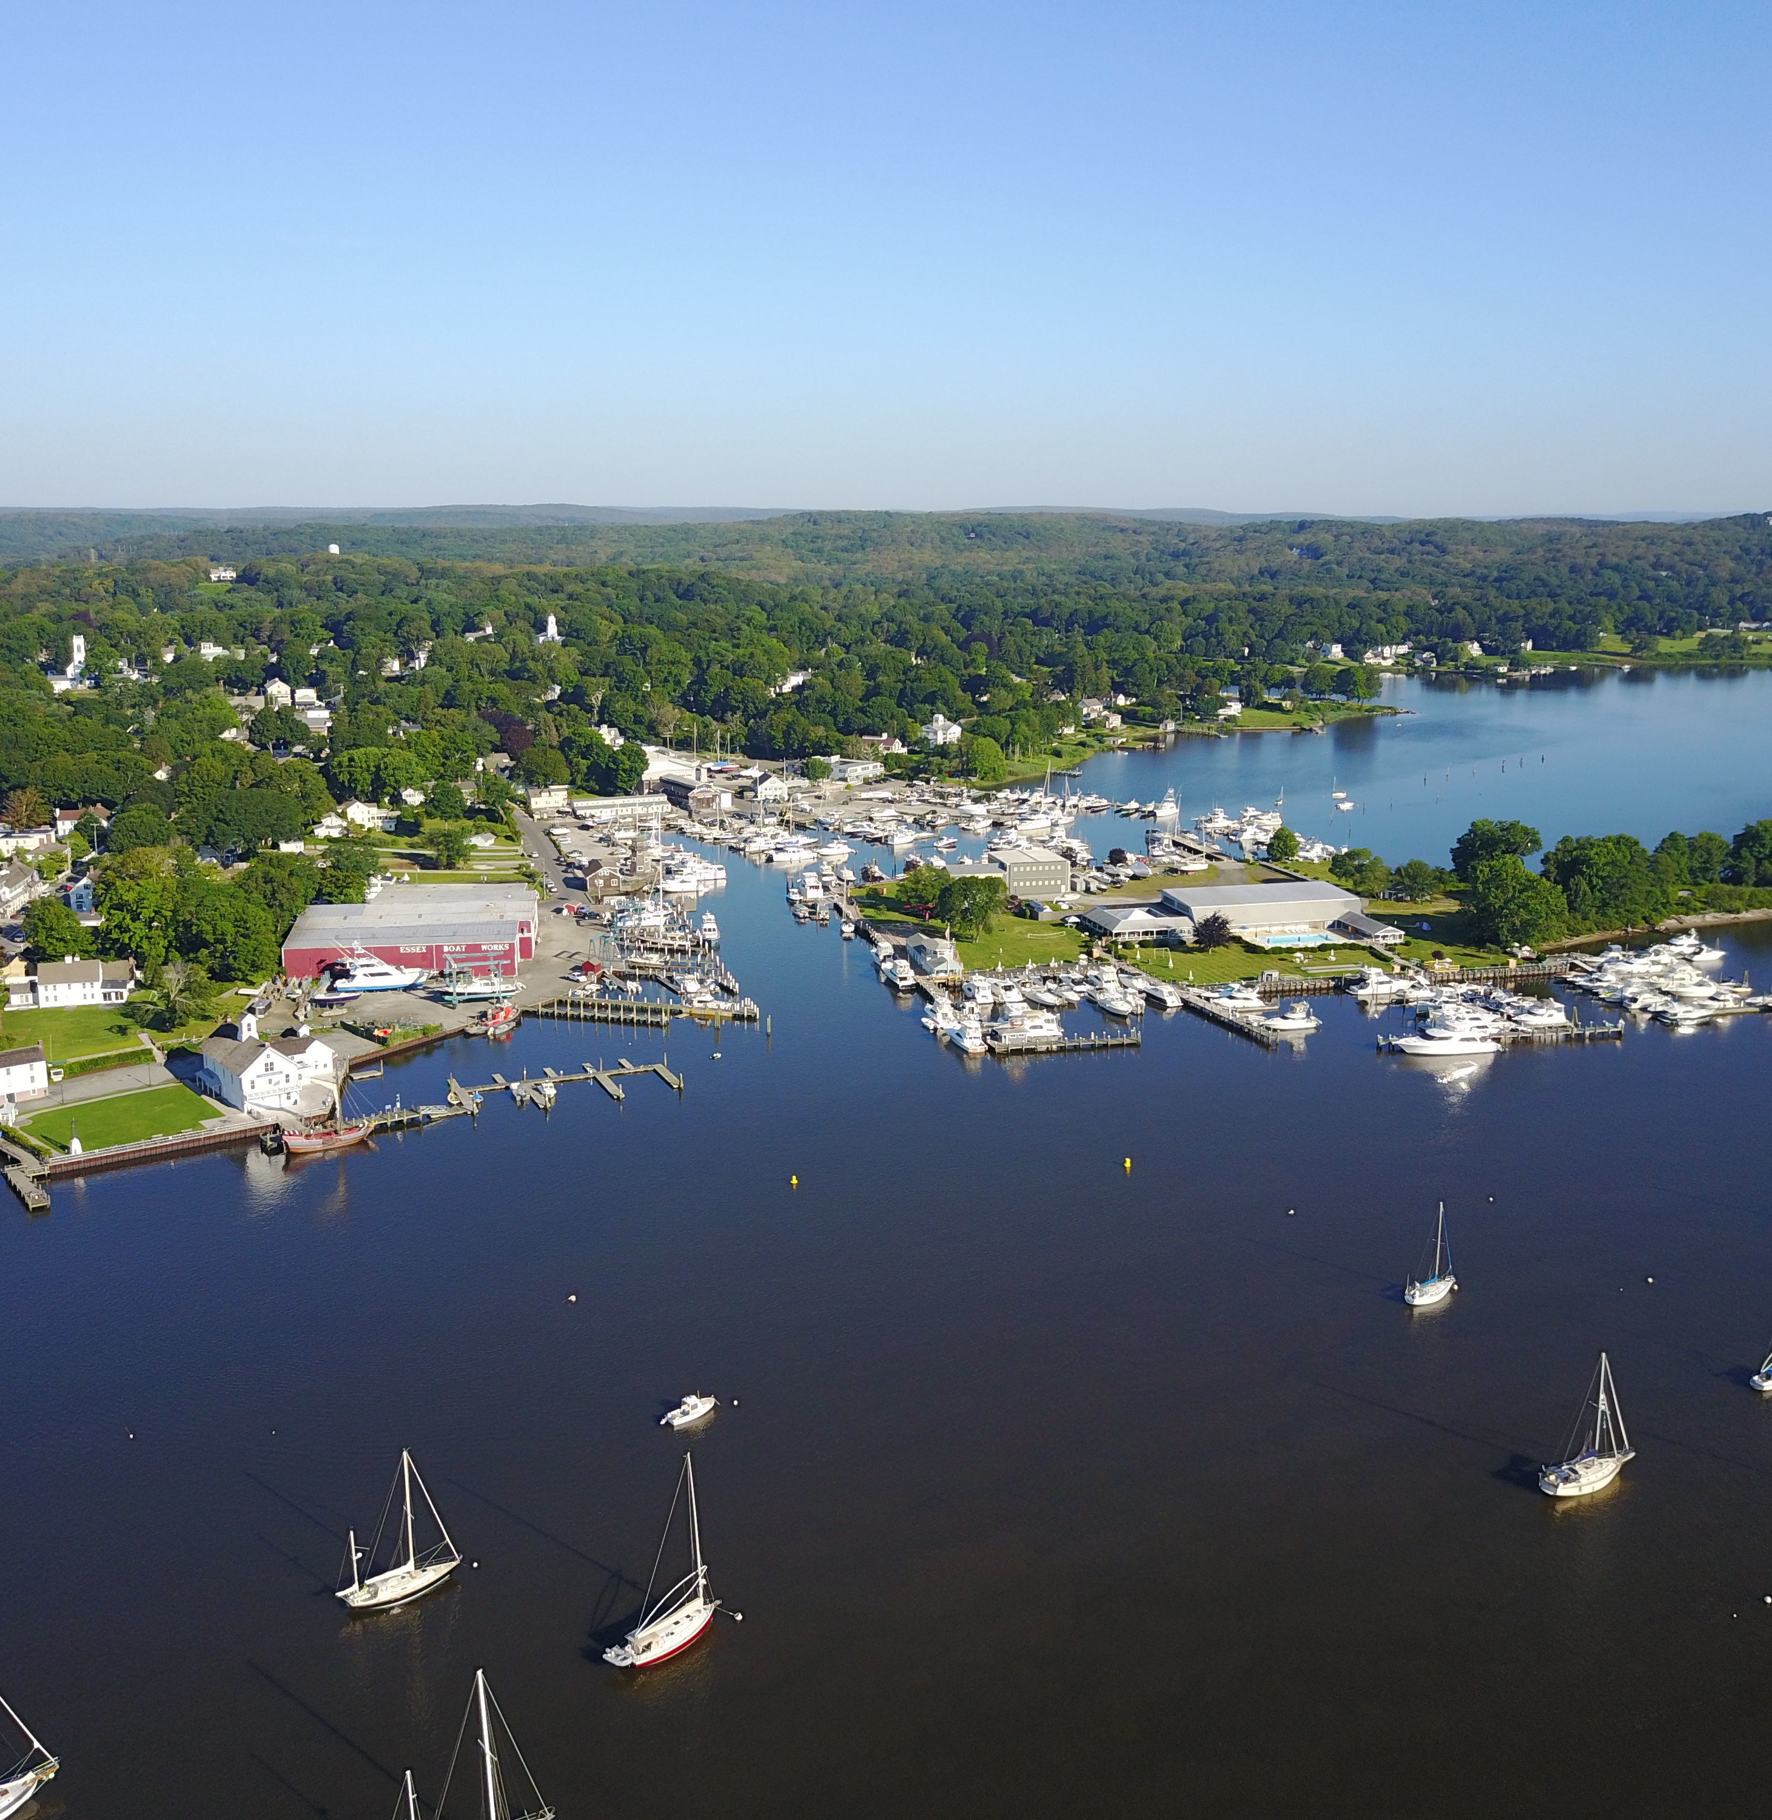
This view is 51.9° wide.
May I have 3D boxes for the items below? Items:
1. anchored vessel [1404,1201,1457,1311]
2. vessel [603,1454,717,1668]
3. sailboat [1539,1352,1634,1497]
[{"bbox_3d":[71.634,44.348,237.110,8.900,12.800,2.800,-7,14,-31],"label":"anchored vessel"},{"bbox_3d":[-20.550,61.070,172.080,12.100,18.200,3.700,-10,16,-40],"label":"vessel"},{"bbox_3d":[74.394,53.778,191.397,11.600,13.800,3.500,-6,14,-25],"label":"sailboat"}]

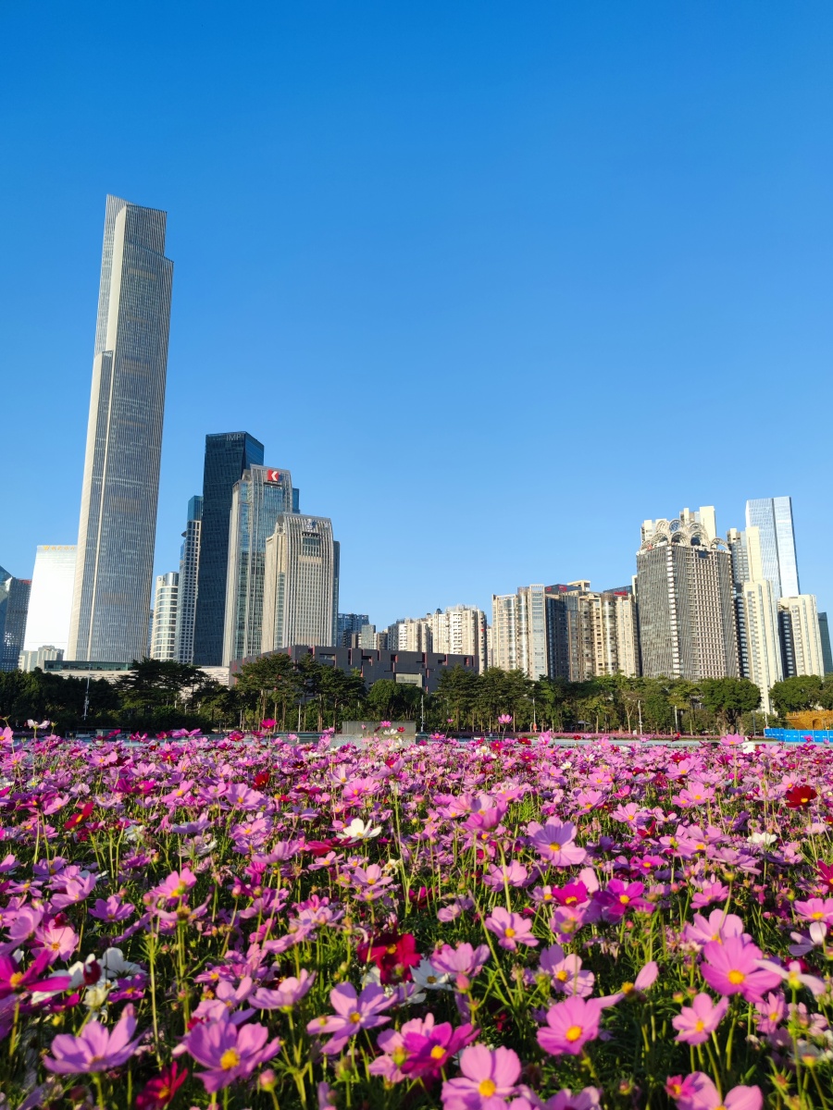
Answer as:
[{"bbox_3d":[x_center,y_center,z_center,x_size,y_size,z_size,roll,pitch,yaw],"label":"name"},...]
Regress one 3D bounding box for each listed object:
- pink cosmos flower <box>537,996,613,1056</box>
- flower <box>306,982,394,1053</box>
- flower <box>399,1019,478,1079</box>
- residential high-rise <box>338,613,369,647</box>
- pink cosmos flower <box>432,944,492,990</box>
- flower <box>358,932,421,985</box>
[{"bbox_3d":[0.153,0.465,0.760,0.070,0.026,0.070,4,27,11],"label":"pink cosmos flower"},{"bbox_3d":[-0.059,0.416,0.690,0.078,0.027,0.078,1,14,-4],"label":"flower"},{"bbox_3d":[0.023,0.494,0.770,0.077,0.027,0.068,0,18,1],"label":"flower"},{"bbox_3d":[-79.071,132.403,954.392,34.000,121.000,25.000,6,-13,-26],"label":"residential high-rise"},{"bbox_3d":[0.053,0.491,0.930,0.073,0.028,0.073,-1,-10,3],"label":"pink cosmos flower"},{"bbox_3d":[-0.031,0.472,0.900,0.073,0.024,0.064,0,31,-2],"label":"flower"}]

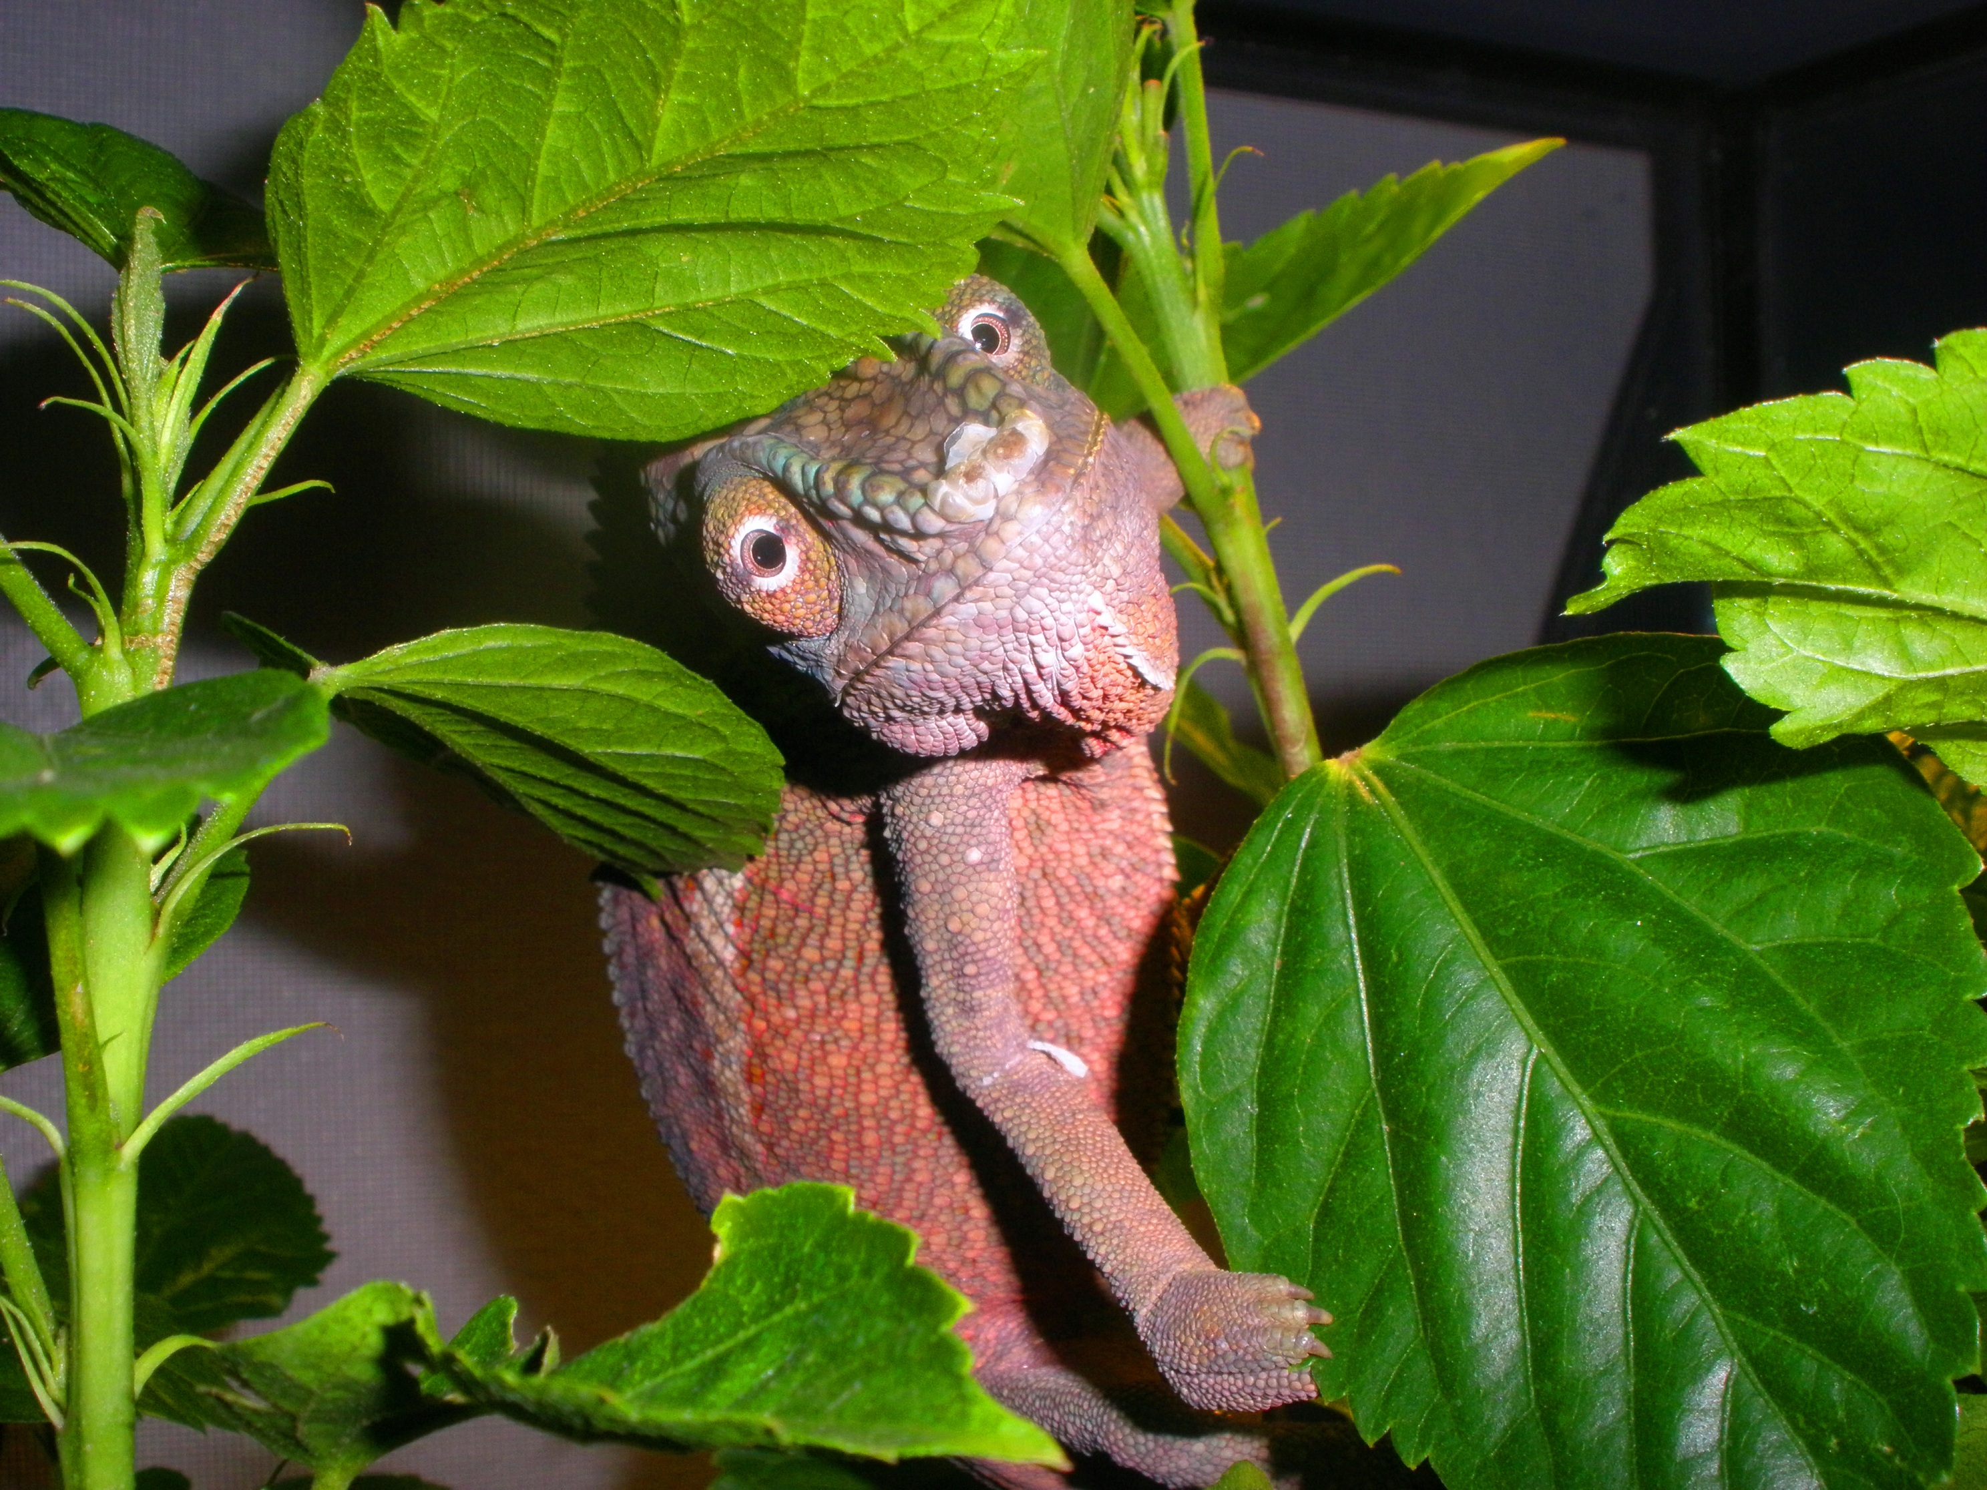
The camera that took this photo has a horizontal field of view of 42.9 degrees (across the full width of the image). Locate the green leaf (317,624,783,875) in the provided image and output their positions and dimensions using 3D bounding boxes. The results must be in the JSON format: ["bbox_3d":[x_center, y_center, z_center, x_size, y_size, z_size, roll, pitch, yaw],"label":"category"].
[{"bbox_3d":[-0.049,0.001,0.280,0.053,0.025,0.028,23,0,0],"label":"green leaf"}]

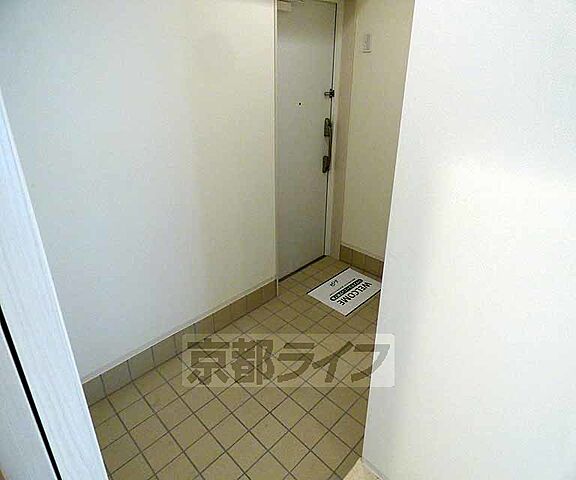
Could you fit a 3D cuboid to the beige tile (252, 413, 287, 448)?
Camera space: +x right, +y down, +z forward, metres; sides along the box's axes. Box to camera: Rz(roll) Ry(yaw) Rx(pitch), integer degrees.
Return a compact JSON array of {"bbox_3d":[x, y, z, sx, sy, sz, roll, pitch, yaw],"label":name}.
[{"bbox_3d":[-0.100,1.012,1.832,0.145,0.010,0.145,24,36,39],"label":"beige tile"}]

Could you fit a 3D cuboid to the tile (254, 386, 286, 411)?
[{"bbox_3d":[-0.098,0.917,2.021,0.146,0.012,0.146,24,36,39],"label":"tile"}]

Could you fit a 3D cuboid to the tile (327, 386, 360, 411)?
[{"bbox_3d":[0.327,0.915,2.021,0.146,0.012,0.146,24,36,39],"label":"tile"}]

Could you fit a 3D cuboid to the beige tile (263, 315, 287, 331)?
[{"bbox_3d":[-0.102,0.622,2.585,0.145,0.010,0.145,24,36,39],"label":"beige tile"}]

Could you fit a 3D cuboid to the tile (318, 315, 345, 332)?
[{"bbox_3d":[0.329,0.620,2.584,0.147,0.010,0.147,-25,36,-39],"label":"tile"}]

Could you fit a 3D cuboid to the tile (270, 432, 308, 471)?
[{"bbox_3d":[0.007,1.060,1.738,0.147,0.010,0.147,-25,36,-39],"label":"tile"}]

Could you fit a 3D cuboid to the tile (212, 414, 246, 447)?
[{"bbox_3d":[-0.309,1.013,1.828,0.146,0.010,0.146,25,36,39],"label":"tile"}]

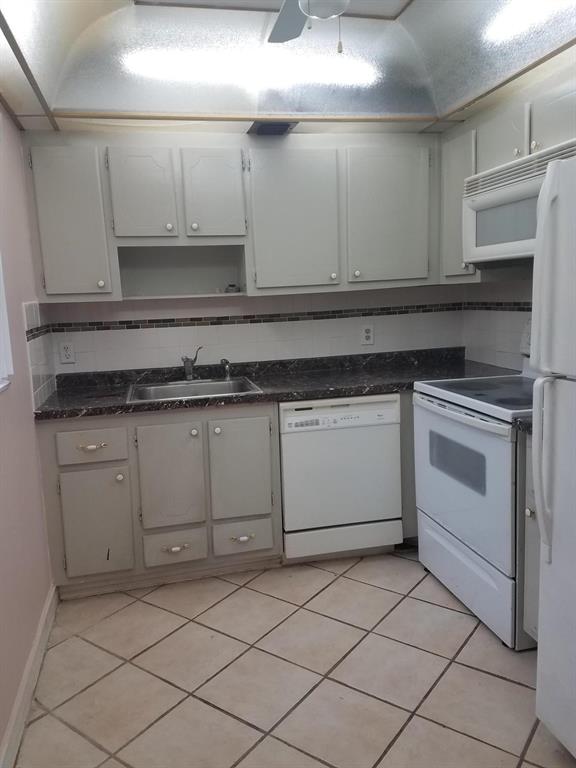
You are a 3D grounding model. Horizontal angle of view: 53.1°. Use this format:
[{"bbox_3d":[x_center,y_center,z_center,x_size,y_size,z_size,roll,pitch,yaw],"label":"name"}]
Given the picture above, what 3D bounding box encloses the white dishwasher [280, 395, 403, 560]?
[{"bbox_3d":[0.203,0.439,3.092,0.602,0.836,0.608,-5,9,-12],"label":"white dishwasher"}]

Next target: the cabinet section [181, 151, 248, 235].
[{"bbox_3d":[-0.387,-0.949,2.947,0.288,0.410,0.340,-4,9,-11],"label":"cabinet section"}]

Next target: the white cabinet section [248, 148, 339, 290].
[{"bbox_3d":[0.013,-0.853,3.044,0.434,0.664,0.340,-4,9,-11],"label":"white cabinet section"}]

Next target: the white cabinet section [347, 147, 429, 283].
[{"bbox_3d":[0.493,-0.889,3.138,0.441,0.664,0.340,-4,9,-11],"label":"white cabinet section"}]

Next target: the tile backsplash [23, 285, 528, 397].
[{"bbox_3d":[-0.009,-0.252,3.015,2.391,0.445,0.600,-5,9,-12],"label":"tile backsplash"}]

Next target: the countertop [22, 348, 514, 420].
[{"bbox_3d":[0.006,-0.031,3.025,2.391,0.129,0.645,-5,9,-12],"label":"countertop"}]

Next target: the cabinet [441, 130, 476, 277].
[{"bbox_3d":[1.012,-0.890,2.930,0.339,0.735,0.370,-5,9,-12],"label":"cabinet"}]

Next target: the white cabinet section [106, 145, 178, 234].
[{"bbox_3d":[-0.715,-0.924,2.882,0.297,0.410,0.340,-4,9,-11],"label":"white cabinet section"}]

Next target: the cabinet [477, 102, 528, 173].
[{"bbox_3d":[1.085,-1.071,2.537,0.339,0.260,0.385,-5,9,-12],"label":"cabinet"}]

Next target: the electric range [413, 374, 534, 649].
[{"bbox_3d":[1.028,0.389,2.474,0.701,1.100,0.763,-5,9,-12],"label":"electric range"}]

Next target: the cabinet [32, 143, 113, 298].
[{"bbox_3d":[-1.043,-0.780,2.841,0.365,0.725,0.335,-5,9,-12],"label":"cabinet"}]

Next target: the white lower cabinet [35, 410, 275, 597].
[{"bbox_3d":[-0.621,0.510,2.973,1.064,0.867,0.610,-5,9,-12],"label":"white lower cabinet"}]

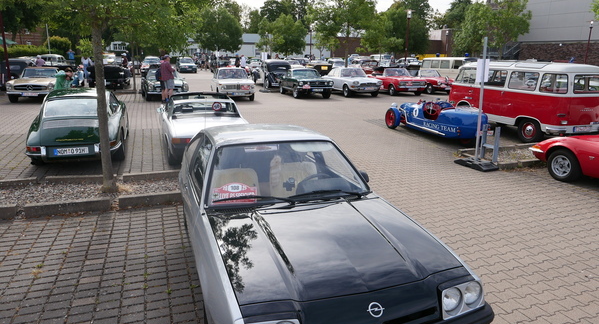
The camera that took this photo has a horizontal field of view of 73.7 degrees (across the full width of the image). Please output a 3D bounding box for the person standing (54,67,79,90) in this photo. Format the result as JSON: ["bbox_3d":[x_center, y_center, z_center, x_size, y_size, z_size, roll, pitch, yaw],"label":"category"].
[{"bbox_3d":[-6.531,-1.830,11.238,0.550,1.620,0.550,4,15,10],"label":"person standing"}]

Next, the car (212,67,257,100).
[{"bbox_3d":[-3.139,-3.654,18.545,1.600,1.410,4.230,-3,16,-15],"label":"car"}]

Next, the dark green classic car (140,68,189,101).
[{"bbox_3d":[-6.321,-3.669,18.533,1.760,1.300,4.285,-5,16,-23],"label":"dark green classic car"}]

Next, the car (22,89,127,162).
[{"bbox_3d":[-4.561,-0.903,8.583,1.620,1.320,4.160,-4,15,-20],"label":"car"}]

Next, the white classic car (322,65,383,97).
[{"bbox_3d":[2.606,-4.231,20.867,1.750,1.380,4.600,-3,15,-17],"label":"white classic car"}]

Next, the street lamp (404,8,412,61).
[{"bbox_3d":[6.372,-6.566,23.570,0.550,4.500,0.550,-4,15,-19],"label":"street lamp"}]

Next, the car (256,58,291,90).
[{"bbox_3d":[-1.878,-5.632,25.566,1.600,1.600,4.200,-4,16,-20],"label":"car"}]

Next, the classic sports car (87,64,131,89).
[{"bbox_3d":[-10.106,-4.689,21.290,1.700,1.380,4.300,-3,15,-17],"label":"classic sports car"}]

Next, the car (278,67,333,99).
[{"bbox_3d":[0.239,-4.104,20.693,1.730,1.300,4.610,-3,16,-16],"label":"car"}]

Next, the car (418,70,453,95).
[{"bbox_3d":[7.933,-5.087,24.838,1.660,1.360,4.350,-4,16,-19],"label":"car"}]

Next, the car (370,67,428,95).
[{"bbox_3d":[5.590,-4.721,23.125,1.750,1.450,4.550,-2,16,-13],"label":"car"}]

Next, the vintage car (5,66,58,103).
[{"bbox_3d":[-11.069,-3.357,16.989,1.760,1.305,4.290,-6,17,-24],"label":"vintage car"}]

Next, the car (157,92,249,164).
[{"bbox_3d":[-2.247,-0.901,8.995,1.650,1.230,3.985,-5,16,-22],"label":"car"}]

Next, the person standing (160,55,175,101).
[{"bbox_3d":[-5.464,-3.305,16.286,0.450,1.820,0.520,-4,16,-17],"label":"person standing"}]

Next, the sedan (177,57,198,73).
[{"bbox_3d":[-11.457,-9.858,40.696,1.690,1.400,4.350,-4,16,-20],"label":"sedan"}]

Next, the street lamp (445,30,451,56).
[{"bbox_3d":[13.887,-10.069,37.596,0.550,4.500,0.550,-4,15,-19],"label":"street lamp"}]

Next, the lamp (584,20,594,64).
[{"bbox_3d":[22.214,-8.357,31.123,0.650,5.000,0.650,1,15,0],"label":"lamp"}]

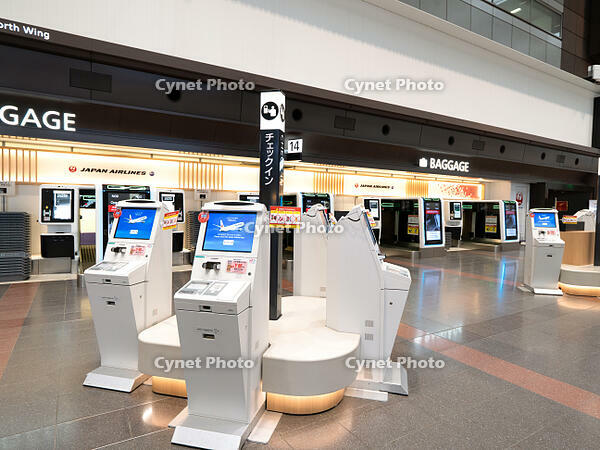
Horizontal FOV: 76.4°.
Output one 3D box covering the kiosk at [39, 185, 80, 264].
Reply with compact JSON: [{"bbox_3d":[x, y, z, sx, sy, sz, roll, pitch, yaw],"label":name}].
[{"bbox_3d":[-5.380,-0.052,8.525,0.736,1.713,0.400,-1,1,-32],"label":"kiosk"}]

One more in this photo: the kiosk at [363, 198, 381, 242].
[{"bbox_3d":[2.458,-0.102,13.501,0.682,1.726,0.400,-1,1,-32],"label":"kiosk"}]

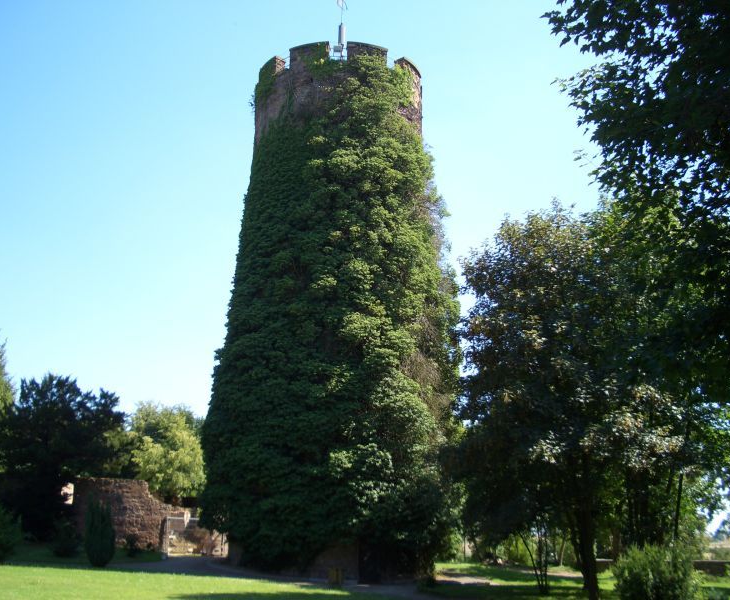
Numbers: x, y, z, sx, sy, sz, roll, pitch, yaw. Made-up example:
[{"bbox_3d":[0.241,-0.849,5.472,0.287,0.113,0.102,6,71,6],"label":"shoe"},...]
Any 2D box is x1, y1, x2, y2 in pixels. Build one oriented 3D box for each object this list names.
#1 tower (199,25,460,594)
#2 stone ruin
[{"bbox_3d":[-1.442,0.676,41.612,12.180,25.830,11.860,0,-16,0],"label":"tower"},{"bbox_3d":[-12.230,12.368,46.289,8.850,4.390,1.400,2,-16,-7],"label":"stone ruin"}]

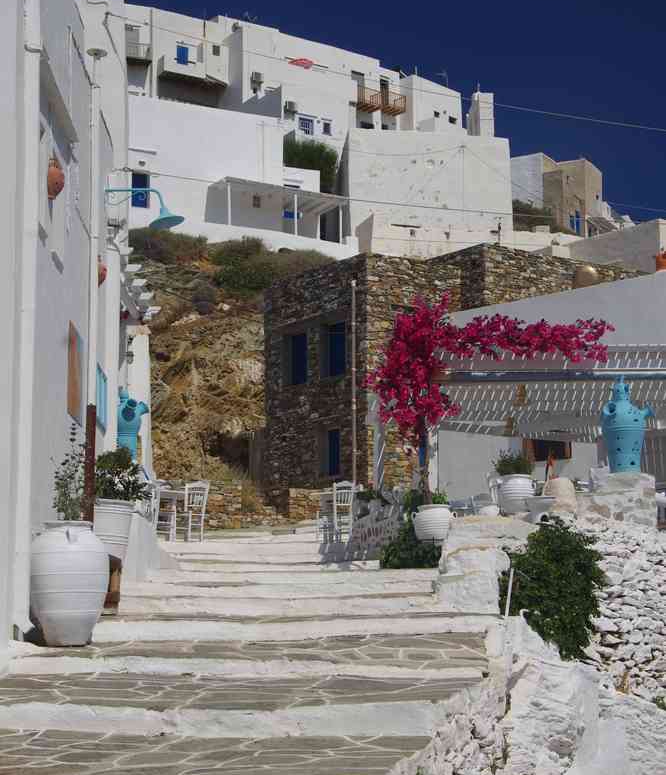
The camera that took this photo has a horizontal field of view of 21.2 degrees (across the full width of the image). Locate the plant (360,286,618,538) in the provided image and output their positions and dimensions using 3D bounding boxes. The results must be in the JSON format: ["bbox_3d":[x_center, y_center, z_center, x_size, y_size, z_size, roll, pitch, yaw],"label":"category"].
[{"bbox_3d":[1.988,0.345,22.700,3.100,3.100,1.400,0,-6,0],"label":"plant"}]

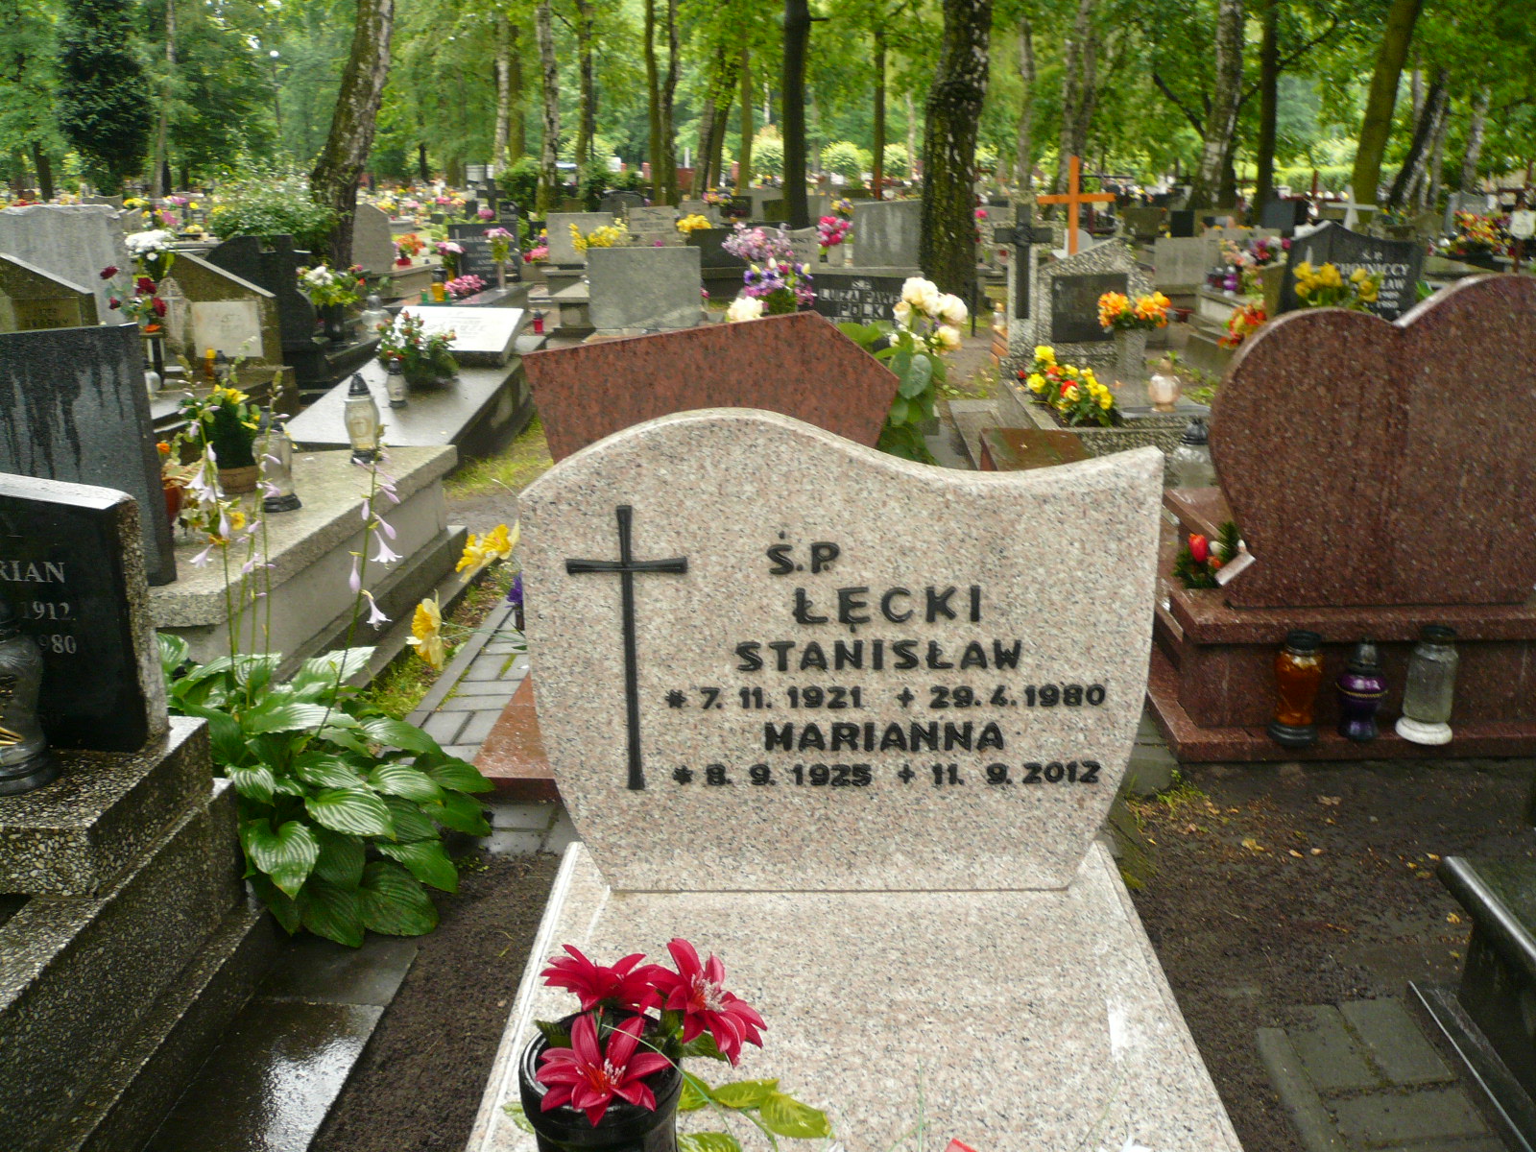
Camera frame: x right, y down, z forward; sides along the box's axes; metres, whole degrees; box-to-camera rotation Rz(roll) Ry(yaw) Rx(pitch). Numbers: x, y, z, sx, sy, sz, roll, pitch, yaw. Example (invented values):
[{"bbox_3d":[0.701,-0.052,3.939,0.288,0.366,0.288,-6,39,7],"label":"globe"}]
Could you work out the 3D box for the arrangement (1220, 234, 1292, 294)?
[{"bbox_3d":[3.926,-2.497,10.000,0.530,0.460,0.420,-1,18,1],"label":"arrangement"}]

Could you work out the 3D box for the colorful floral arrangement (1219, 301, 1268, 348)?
[{"bbox_3d":[2.770,-1.447,7.225,0.300,0.304,0.250,0,18,2],"label":"colorful floral arrangement"}]

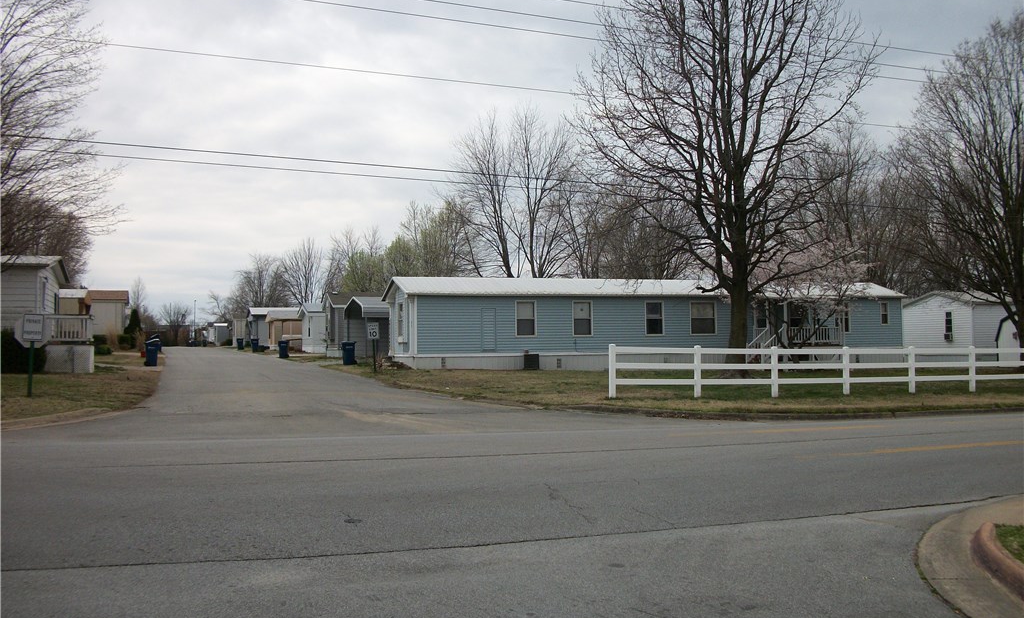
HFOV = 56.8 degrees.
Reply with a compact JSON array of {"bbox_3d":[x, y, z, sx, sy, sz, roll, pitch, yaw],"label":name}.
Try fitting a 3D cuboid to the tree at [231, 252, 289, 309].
[{"bbox_3d":[-29.643,-1.061,111.107,6.801,11.125,6.801,0,-1,0],"label":"tree"}]

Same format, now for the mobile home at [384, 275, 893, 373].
[{"bbox_3d":[6.568,0.596,43.434,24.480,3.850,5.000,0,-2,-20],"label":"mobile home"}]

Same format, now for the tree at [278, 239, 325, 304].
[{"bbox_3d":[-23.388,-1.762,105.120,5.102,12.114,5.102,0,-1,0],"label":"tree"}]

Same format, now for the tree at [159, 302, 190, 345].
[{"bbox_3d":[-49.217,2.205,138.045,4.665,6.304,4.665,0,-1,0],"label":"tree"}]

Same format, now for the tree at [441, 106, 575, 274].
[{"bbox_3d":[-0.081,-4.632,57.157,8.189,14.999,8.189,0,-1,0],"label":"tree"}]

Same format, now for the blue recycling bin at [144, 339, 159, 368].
[{"bbox_3d":[-16.114,2.000,42.315,0.720,1.140,0.640,0,-2,-20],"label":"blue recycling bin"}]

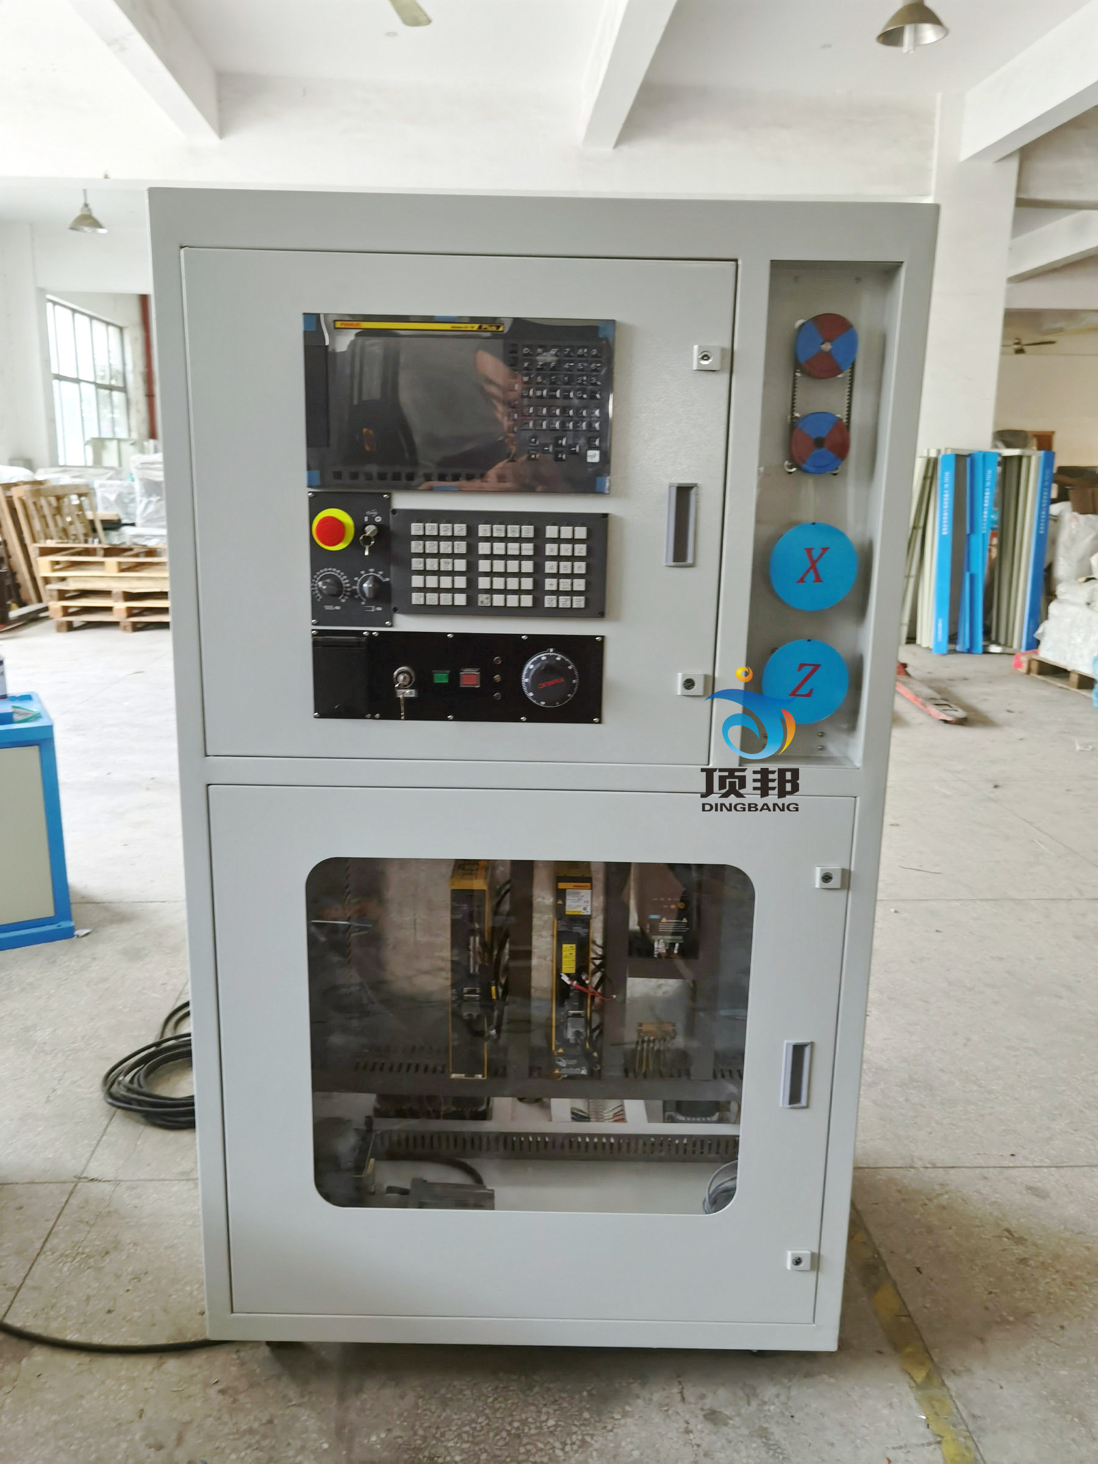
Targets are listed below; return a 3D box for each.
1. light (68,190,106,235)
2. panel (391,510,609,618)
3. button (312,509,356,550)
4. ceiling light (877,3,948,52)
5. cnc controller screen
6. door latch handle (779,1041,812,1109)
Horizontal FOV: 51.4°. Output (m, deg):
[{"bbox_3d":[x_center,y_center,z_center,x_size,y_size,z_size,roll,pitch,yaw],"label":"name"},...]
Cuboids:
[{"bbox_3d":[-4.980,-5.602,12.313,0.387,0.420,0.387,1,13,0],"label":"light"},{"bbox_3d":[-0.067,-0.226,1.533,0.290,0.139,0.020,1,13,0],"label":"panel"},{"bbox_3d":[-0.287,-0.266,1.507,0.057,0.057,0.036,1,13,0],"label":"button"},{"bbox_3d":[2.036,-3.987,6.358,0.387,0.380,0.387,1,13,0],"label":"ceiling light"},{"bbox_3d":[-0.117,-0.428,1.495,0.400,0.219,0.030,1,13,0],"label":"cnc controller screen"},{"bbox_3d":[0.367,0.510,1.704,0.040,0.107,0.020,1,13,0],"label":"door latch handle"}]

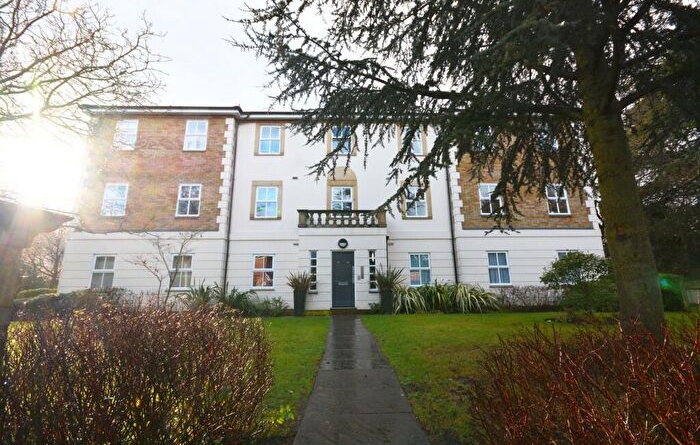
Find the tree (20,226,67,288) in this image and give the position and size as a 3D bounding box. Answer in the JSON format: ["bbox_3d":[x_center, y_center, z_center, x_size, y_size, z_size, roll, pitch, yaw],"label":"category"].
[{"bbox_3d":[-21.900,2.750,21.000,4.700,5.700,4.500,-1,-12,0],"label":"tree"}]

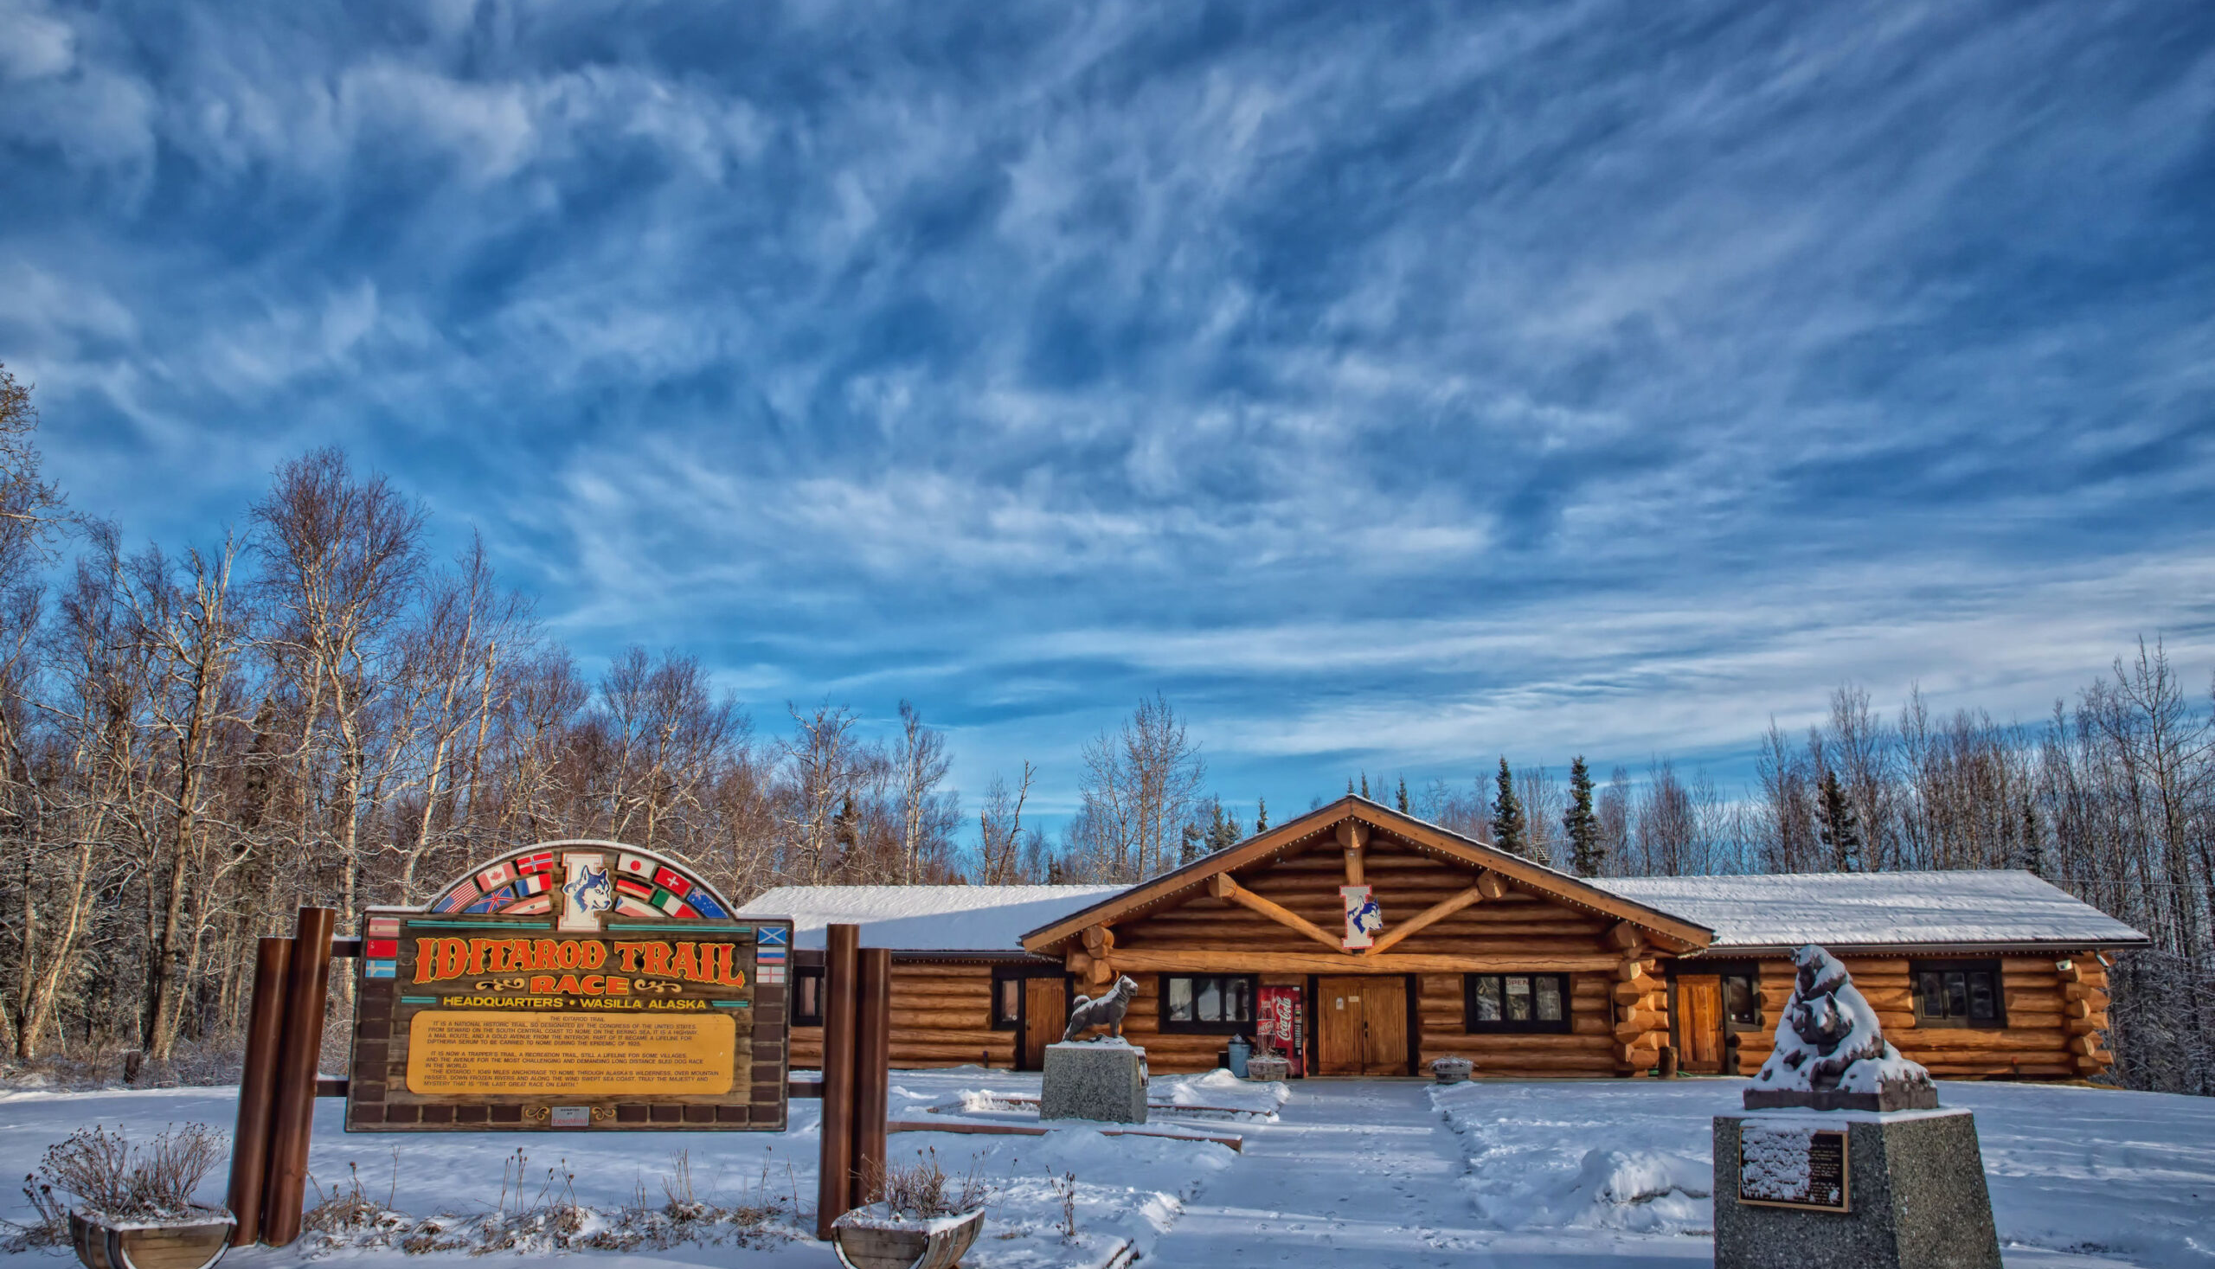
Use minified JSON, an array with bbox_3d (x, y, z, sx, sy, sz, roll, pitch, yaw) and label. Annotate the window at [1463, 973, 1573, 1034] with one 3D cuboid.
[{"bbox_3d":[8.442,7.593,30.456,2.130,1.187,0.150,-2,-12,12],"label":"window"}]

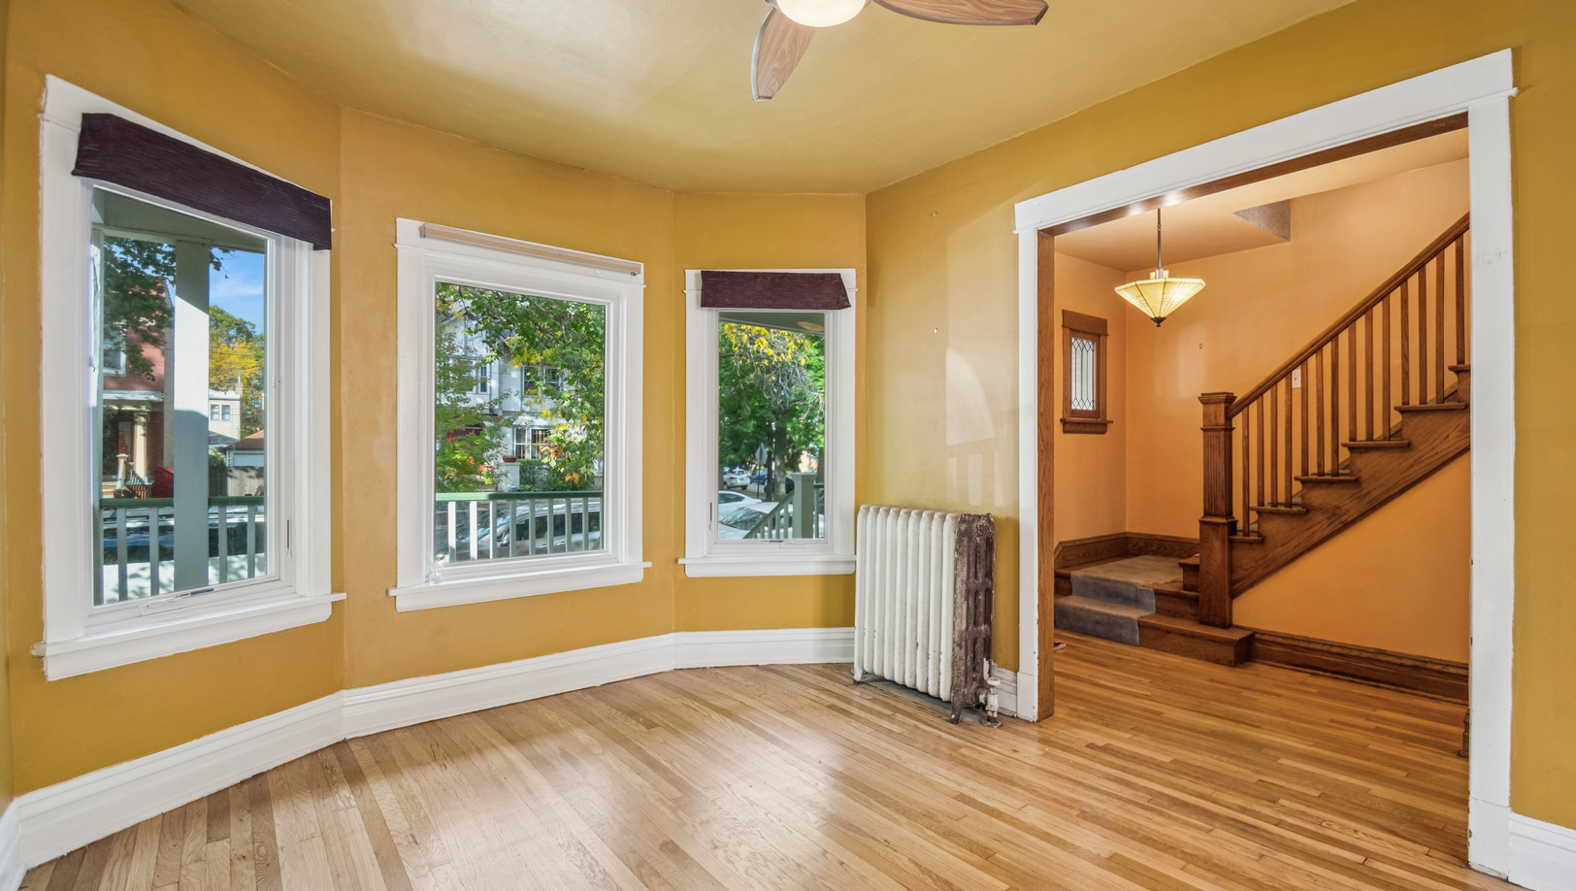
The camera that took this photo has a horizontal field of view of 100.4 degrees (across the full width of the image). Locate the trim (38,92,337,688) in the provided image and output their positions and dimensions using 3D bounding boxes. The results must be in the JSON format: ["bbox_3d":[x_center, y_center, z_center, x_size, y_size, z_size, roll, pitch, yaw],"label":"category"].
[{"bbox_3d":[-2.158,-0.176,2.462,0.117,1.853,0.950,0,0,19],"label":"trim"}]

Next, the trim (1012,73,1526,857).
[{"bbox_3d":[1.657,0.057,2.599,0.072,2.495,1.655,0,0,-41],"label":"trim"}]

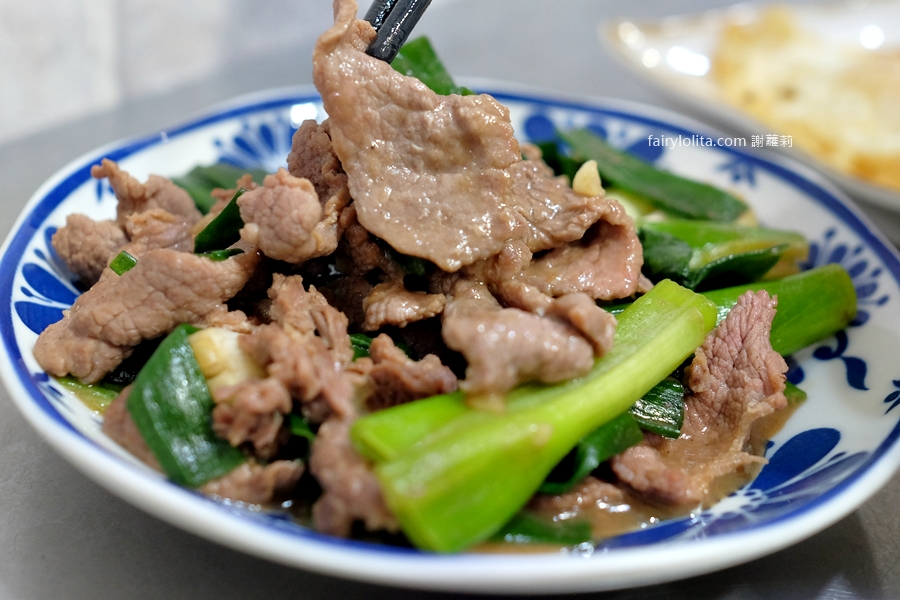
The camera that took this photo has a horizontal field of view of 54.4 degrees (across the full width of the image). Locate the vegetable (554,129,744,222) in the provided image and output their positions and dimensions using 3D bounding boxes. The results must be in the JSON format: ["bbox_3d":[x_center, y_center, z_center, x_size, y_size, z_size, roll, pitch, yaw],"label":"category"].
[{"bbox_3d":[0.063,-0.038,0.271,0.058,0.008,0.015,27,48,22],"label":"vegetable"}]

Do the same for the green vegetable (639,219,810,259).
[{"bbox_3d":[0.074,-0.015,0.239,0.046,0.010,0.013,4,32,-7],"label":"green vegetable"}]

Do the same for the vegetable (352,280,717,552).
[{"bbox_3d":[0.019,0.020,0.171,0.076,0.015,0.023,-26,43,-34],"label":"vegetable"}]

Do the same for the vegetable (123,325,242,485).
[{"bbox_3d":[-0.049,0.020,0.163,0.019,0.011,0.028,-27,57,-22],"label":"vegetable"}]

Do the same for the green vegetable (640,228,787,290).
[{"bbox_3d":[0.068,-0.010,0.226,0.036,0.012,0.014,4,32,0],"label":"green vegetable"}]

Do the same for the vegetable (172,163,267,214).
[{"bbox_3d":[-0.065,-0.031,0.246,0.028,0.009,0.018,-4,33,-12],"label":"vegetable"}]

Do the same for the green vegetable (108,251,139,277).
[{"bbox_3d":[-0.073,-0.008,0.197,0.006,0.004,0.005,-11,35,-22],"label":"green vegetable"}]

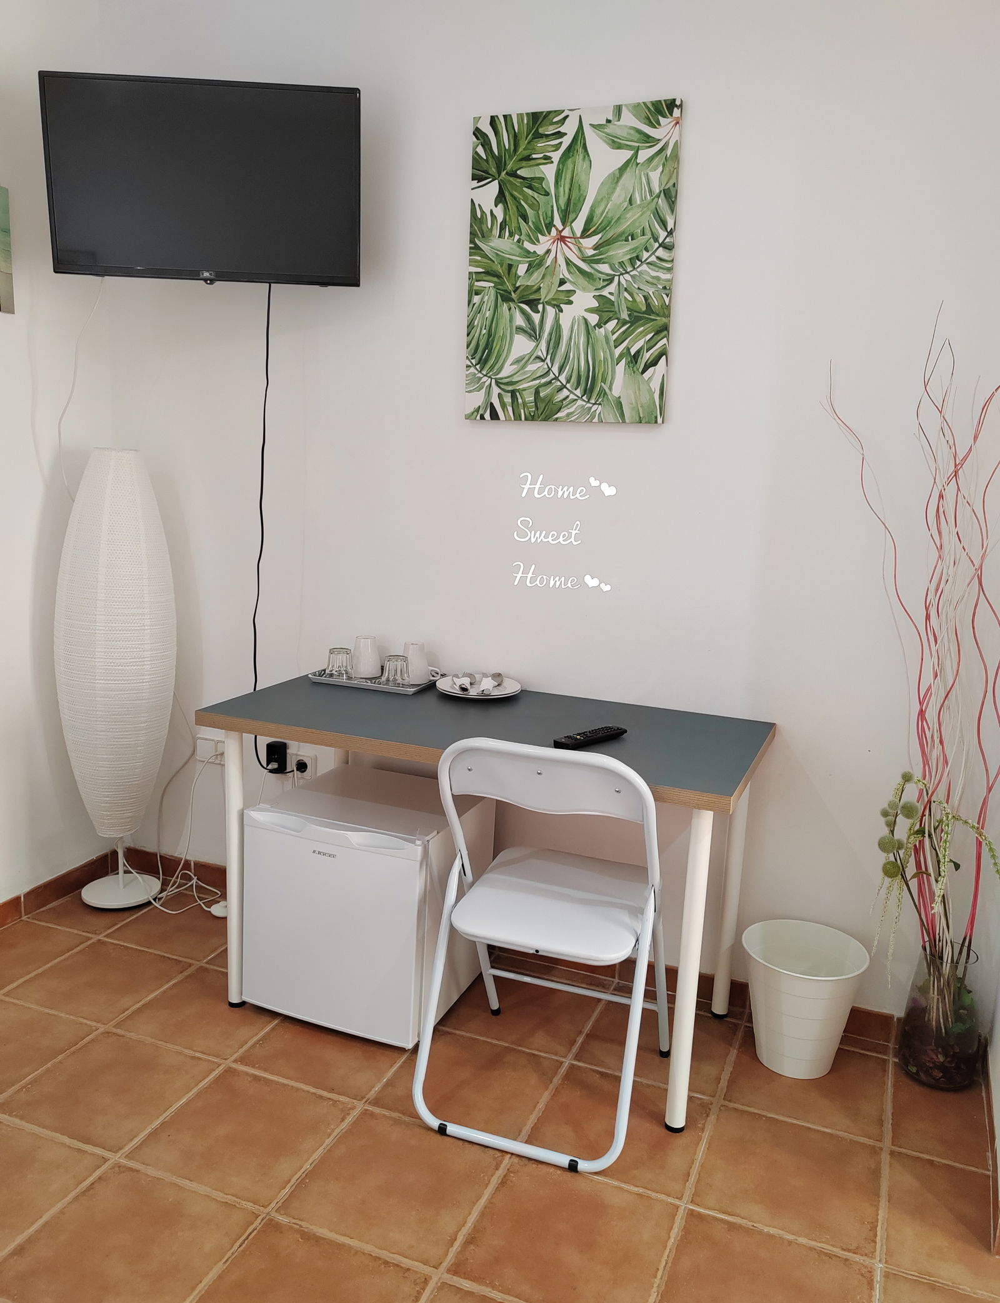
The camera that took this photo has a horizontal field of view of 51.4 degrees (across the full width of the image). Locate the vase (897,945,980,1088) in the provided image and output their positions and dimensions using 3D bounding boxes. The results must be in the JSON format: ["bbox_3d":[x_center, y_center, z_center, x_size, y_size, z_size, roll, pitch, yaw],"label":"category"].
[{"bbox_3d":[0.992,0.814,2.332,0.158,0.300,0.158,7,12,21],"label":"vase"}]

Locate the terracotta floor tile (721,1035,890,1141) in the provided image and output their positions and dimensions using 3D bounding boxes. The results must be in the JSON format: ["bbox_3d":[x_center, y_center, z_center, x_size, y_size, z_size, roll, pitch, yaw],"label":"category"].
[{"bbox_3d":[0.692,0.962,2.322,0.325,0.010,0.325,7,12,21],"label":"terracotta floor tile"}]

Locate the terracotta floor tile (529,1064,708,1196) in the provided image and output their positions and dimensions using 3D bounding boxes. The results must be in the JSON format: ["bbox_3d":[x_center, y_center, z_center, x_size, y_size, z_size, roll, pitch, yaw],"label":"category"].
[{"bbox_3d":[0.248,0.973,2.122,0.320,0.010,0.320,7,12,22],"label":"terracotta floor tile"}]

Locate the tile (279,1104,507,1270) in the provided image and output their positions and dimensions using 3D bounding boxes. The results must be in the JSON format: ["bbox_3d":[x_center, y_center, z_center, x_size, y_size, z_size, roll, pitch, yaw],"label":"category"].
[{"bbox_3d":[-0.194,0.999,1.951,0.325,0.010,0.325,7,12,21],"label":"tile"}]

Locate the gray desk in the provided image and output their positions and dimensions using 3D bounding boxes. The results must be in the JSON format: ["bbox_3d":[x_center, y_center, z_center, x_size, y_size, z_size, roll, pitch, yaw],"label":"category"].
[{"bbox_3d":[-0.032,0.514,2.464,1.198,0.737,0.599,7,12,22],"label":"gray desk"}]

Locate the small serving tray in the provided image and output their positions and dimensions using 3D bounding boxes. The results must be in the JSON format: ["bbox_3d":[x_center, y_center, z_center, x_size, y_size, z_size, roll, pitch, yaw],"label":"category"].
[{"bbox_3d":[-0.311,0.071,2.701,0.303,0.020,0.195,7,12,22],"label":"small serving tray"}]

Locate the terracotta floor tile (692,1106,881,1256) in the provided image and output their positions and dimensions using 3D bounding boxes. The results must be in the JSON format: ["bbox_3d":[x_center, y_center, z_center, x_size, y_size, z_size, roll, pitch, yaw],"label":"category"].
[{"bbox_3d":[0.563,1.017,2.014,0.325,0.010,0.325,7,12,21],"label":"terracotta floor tile"}]

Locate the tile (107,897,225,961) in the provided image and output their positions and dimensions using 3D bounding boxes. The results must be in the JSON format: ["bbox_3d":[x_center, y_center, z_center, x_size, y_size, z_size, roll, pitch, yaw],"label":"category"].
[{"bbox_3d":[-0.869,0.772,2.923,0.320,0.010,0.320,7,12,22],"label":"tile"}]

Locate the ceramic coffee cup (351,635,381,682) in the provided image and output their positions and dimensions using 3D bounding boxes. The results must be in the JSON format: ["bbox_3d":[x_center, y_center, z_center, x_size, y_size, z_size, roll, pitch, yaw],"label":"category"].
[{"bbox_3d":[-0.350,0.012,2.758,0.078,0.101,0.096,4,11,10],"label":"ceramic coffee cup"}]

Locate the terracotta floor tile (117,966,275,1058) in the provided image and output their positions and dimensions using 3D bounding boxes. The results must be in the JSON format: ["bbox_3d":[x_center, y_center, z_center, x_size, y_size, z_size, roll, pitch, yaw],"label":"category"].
[{"bbox_3d":[-0.692,0.869,2.510,0.325,0.010,0.325,7,12,21],"label":"terracotta floor tile"}]

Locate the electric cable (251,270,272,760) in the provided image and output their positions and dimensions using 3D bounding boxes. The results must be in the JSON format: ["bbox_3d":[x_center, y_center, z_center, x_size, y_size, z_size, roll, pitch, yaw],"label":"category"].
[{"bbox_3d":[-0.658,-0.314,2.871,0.065,1.350,0.045,7,12,22],"label":"electric cable"}]

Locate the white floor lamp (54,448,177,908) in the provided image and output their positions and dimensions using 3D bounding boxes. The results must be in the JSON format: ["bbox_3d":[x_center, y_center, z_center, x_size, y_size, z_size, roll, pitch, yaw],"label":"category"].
[{"bbox_3d":[-1.087,0.086,2.963,0.322,1.320,0.322,7,12,21],"label":"white floor lamp"}]

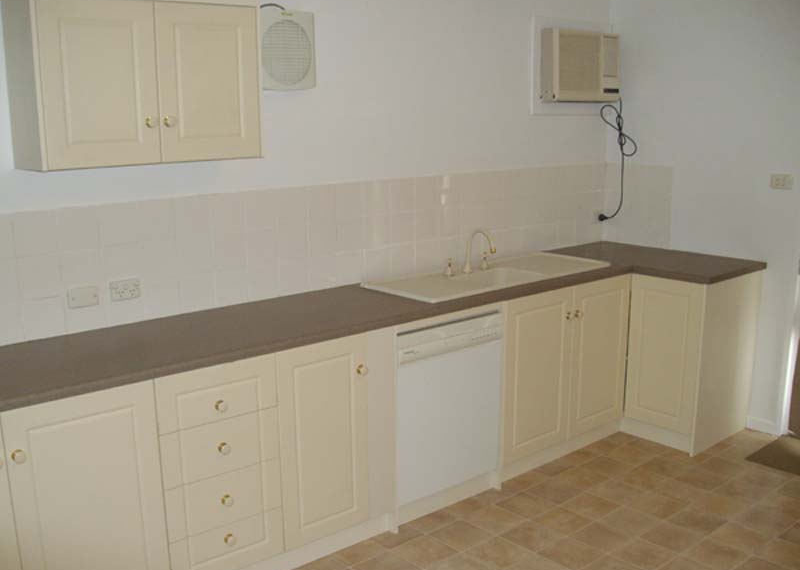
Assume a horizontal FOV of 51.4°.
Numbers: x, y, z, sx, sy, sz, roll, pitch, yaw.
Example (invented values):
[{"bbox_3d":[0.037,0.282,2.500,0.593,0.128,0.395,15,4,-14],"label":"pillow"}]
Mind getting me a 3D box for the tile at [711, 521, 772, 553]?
[{"bbox_3d":[1.359,1.013,3.319,0.193,0.010,0.187,-10,15,-41],"label":"tile"}]

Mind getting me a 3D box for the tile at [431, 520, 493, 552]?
[{"bbox_3d":[0.253,1.020,3.385,0.195,0.010,0.195,-10,15,-40],"label":"tile"}]

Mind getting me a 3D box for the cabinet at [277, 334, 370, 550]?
[{"bbox_3d":[-0.462,0.542,3.289,0.404,0.754,0.570,-10,15,-41],"label":"cabinet"}]

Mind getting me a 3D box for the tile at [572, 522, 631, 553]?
[{"bbox_3d":[0.819,1.026,3.373,0.203,0.010,0.196,-10,15,-41],"label":"tile"}]

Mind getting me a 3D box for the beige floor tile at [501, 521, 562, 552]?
[{"bbox_3d":[0.533,1.020,3.374,0.195,0.010,0.195,-10,15,-40],"label":"beige floor tile"}]

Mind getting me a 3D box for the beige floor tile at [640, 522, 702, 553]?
[{"bbox_3d":[1.082,1.013,3.327,0.196,0.010,0.184,-10,15,-41],"label":"beige floor tile"}]

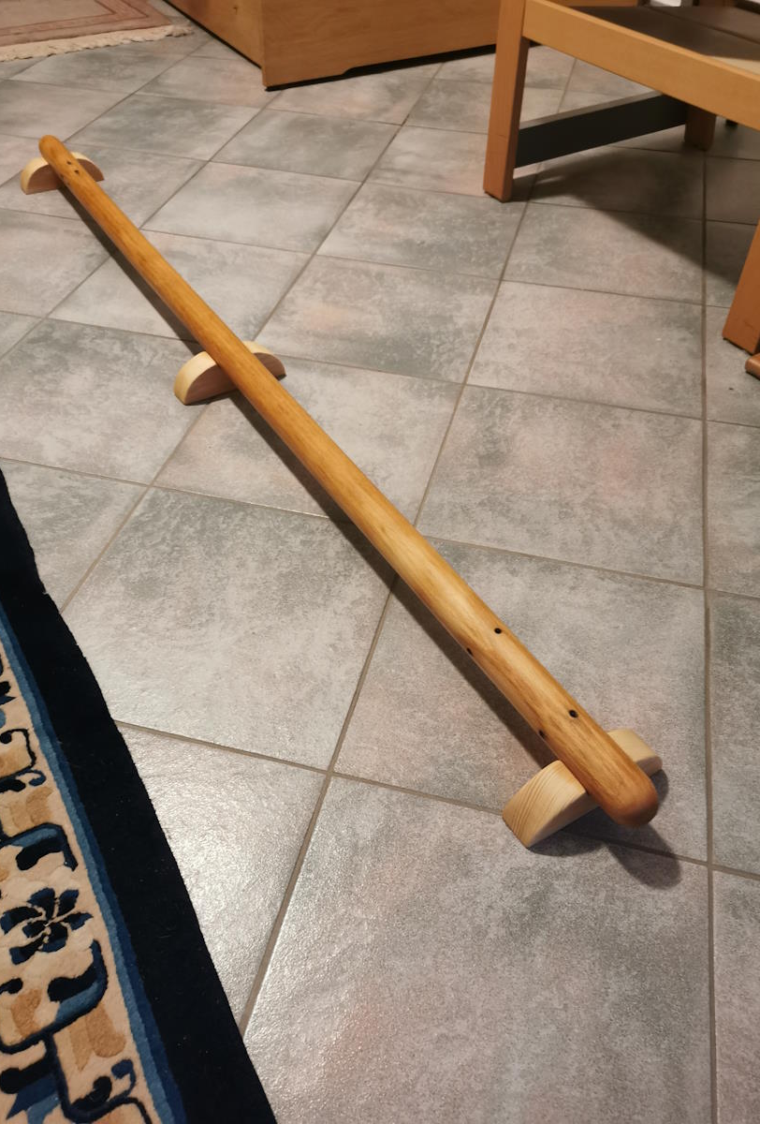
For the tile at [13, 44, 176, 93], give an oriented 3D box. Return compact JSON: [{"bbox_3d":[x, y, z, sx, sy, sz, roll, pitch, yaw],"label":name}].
[{"bbox_3d":[-0.660,-1.166,2.083,0.304,0.010,0.304,11,46,10],"label":"tile"}]

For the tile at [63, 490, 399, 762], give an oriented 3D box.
[{"bbox_3d":[-0.150,0.049,0.875,0.304,0.010,0.304,11,46,10],"label":"tile"}]

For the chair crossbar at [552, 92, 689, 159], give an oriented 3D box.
[{"bbox_3d":[0.428,-0.829,1.662,0.453,0.068,0.028,-23,50,-22],"label":"chair crossbar"}]

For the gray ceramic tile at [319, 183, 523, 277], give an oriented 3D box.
[{"bbox_3d":[0.086,-0.610,1.595,0.320,0.010,0.320,11,46,10],"label":"gray ceramic tile"}]

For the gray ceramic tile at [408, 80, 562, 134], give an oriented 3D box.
[{"bbox_3d":[0.234,-0.993,1.927,0.304,0.010,0.304,11,46,10],"label":"gray ceramic tile"}]

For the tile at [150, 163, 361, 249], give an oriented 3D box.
[{"bbox_3d":[-0.229,-0.671,1.649,0.320,0.010,0.320,11,46,10],"label":"tile"}]

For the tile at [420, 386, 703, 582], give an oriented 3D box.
[{"bbox_3d":[0.237,-0.108,1.092,0.320,0.010,0.320,11,46,10],"label":"tile"}]

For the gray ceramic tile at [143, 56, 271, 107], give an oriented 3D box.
[{"bbox_3d":[-0.362,-1.109,2.031,0.304,0.010,0.304,11,46,10],"label":"gray ceramic tile"}]

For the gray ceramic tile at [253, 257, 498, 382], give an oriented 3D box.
[{"bbox_3d":[0.004,-0.389,1.371,0.320,0.010,0.320,11,46,10],"label":"gray ceramic tile"}]

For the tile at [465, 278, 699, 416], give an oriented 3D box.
[{"bbox_3d":[0.319,-0.328,1.317,0.320,0.010,0.320,11,46,10],"label":"tile"}]

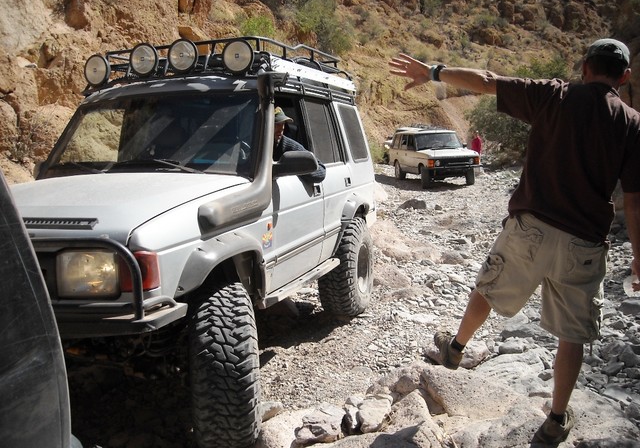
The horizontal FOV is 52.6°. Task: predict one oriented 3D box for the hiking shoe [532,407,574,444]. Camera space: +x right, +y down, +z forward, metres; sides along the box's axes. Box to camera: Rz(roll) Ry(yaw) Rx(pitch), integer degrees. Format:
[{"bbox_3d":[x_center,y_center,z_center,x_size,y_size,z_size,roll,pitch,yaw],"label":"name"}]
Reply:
[{"bbox_3d":[1.064,0.921,2.930,0.110,0.125,0.290,4,9,36],"label":"hiking shoe"}]

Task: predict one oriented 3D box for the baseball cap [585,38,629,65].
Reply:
[{"bbox_3d":[1.251,-0.743,2.810,0.180,0.140,0.270,1,7,7],"label":"baseball cap"}]

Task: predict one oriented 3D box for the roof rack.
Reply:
[{"bbox_3d":[-0.672,-1.213,5.422,1.320,0.340,2.560,0,7,17],"label":"roof rack"}]

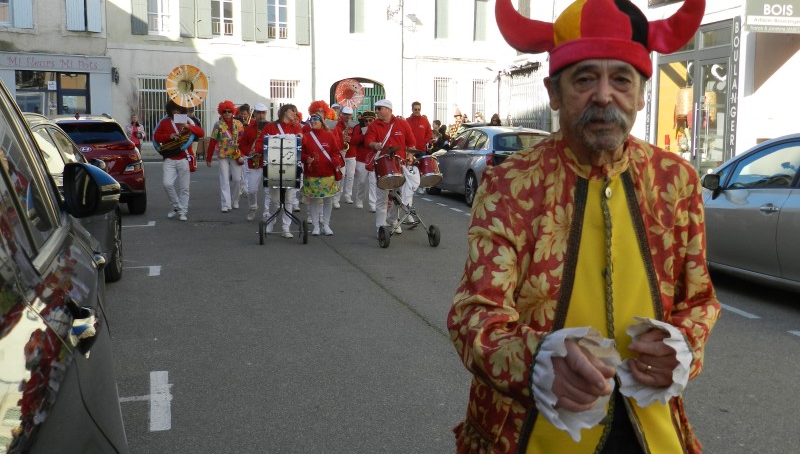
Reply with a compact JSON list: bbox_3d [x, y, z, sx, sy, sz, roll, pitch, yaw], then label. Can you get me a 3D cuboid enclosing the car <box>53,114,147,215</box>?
[{"bbox_3d":[-5.352,-1.088,14.767,1.800,1.560,4.165,-2,7,-22],"label":"car"}]

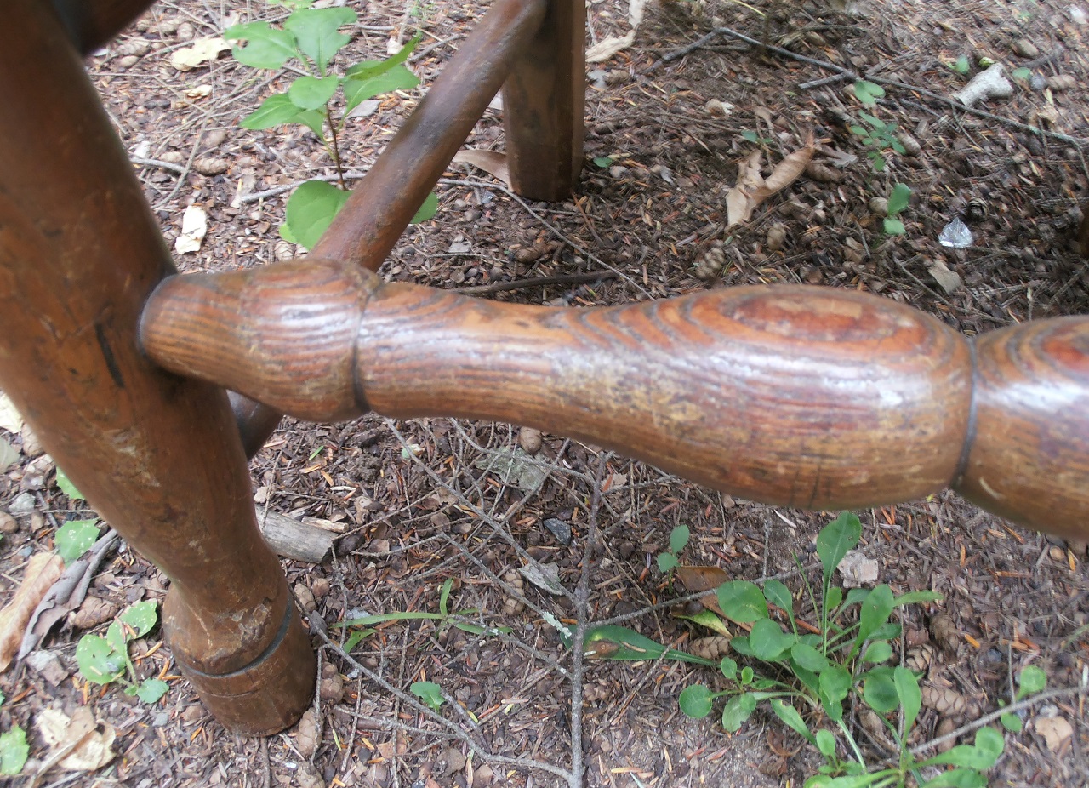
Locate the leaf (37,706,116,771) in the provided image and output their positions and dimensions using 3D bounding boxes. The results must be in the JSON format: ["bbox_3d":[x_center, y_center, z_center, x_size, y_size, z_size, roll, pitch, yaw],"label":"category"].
[{"bbox_3d":[-0.175,0.128,0.386,0.029,0.010,0.024,0,44,0],"label":"leaf"}]

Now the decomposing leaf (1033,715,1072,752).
[{"bbox_3d":[0.200,0.132,0.406,0.012,0.004,0.013,-13,49,-11],"label":"decomposing leaf"}]

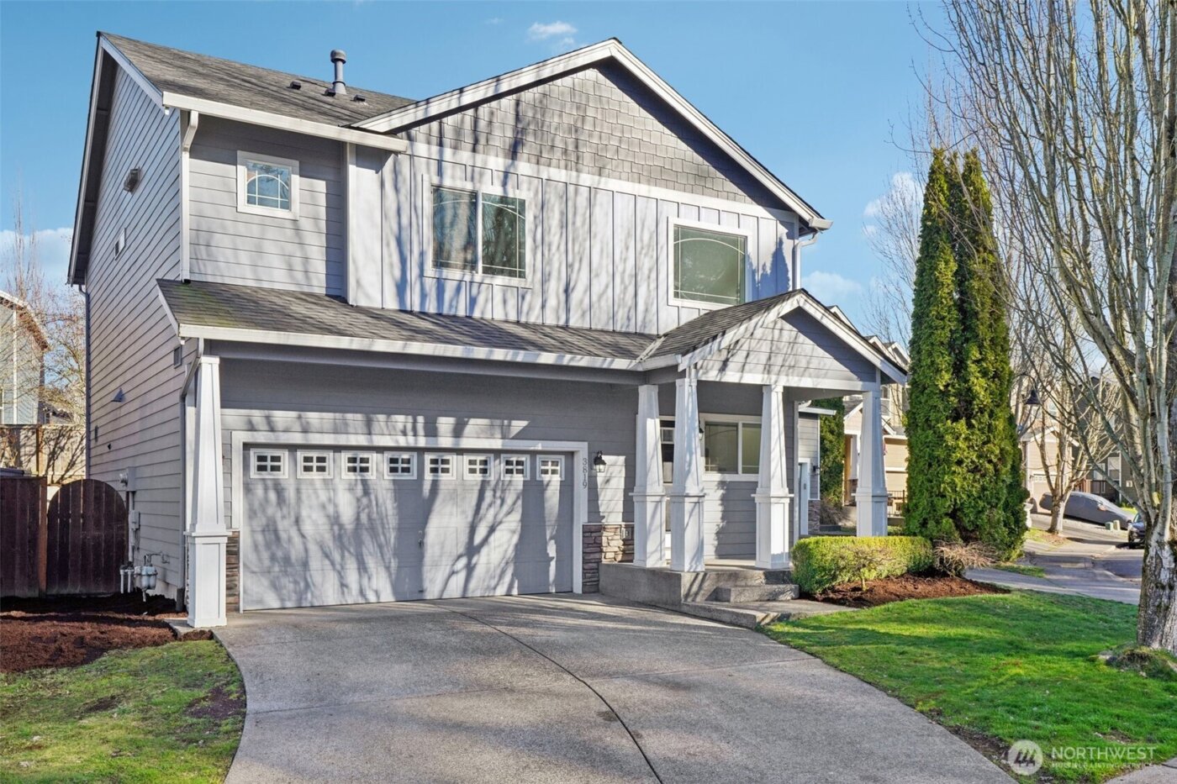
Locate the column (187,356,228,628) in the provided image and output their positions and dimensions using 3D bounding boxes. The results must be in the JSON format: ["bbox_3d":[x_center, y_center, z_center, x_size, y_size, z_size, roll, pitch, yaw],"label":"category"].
[{"bbox_3d":[-4.381,1.144,11.692,0.400,3.090,0.400,3,-6,-31],"label":"column"}]

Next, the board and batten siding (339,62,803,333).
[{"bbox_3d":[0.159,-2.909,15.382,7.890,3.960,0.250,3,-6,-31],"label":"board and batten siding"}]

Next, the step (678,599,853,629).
[{"bbox_3d":[2.453,2.940,13.545,1.790,0.180,1.570,3,-6,-31],"label":"step"}]

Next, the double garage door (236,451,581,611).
[{"bbox_3d":[-2.317,1.840,14.123,4.850,2.140,0.120,3,-6,-31],"label":"double garage door"}]

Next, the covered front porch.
[{"bbox_3d":[2.448,0.860,15.570,4.300,4.500,2.400,3,-6,-31],"label":"covered front porch"}]

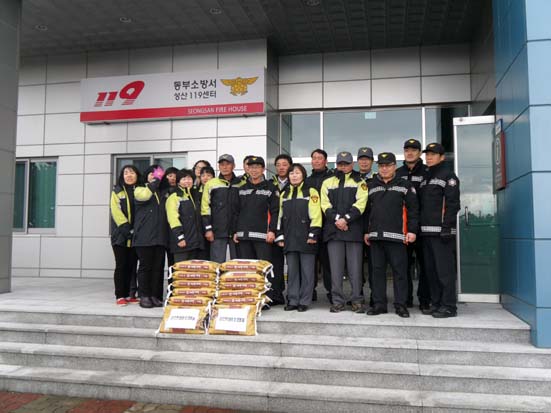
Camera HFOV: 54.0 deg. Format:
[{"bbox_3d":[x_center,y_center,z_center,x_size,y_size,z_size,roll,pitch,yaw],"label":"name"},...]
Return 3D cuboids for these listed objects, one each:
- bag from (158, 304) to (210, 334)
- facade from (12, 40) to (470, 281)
[{"bbox_3d":[-0.842,1.065,5.113,0.440,0.300,0.095,-1,-39,12],"label":"bag"},{"bbox_3d":[-0.882,-0.815,10.404,9.014,4.420,0.991,-1,-4,12],"label":"facade"}]

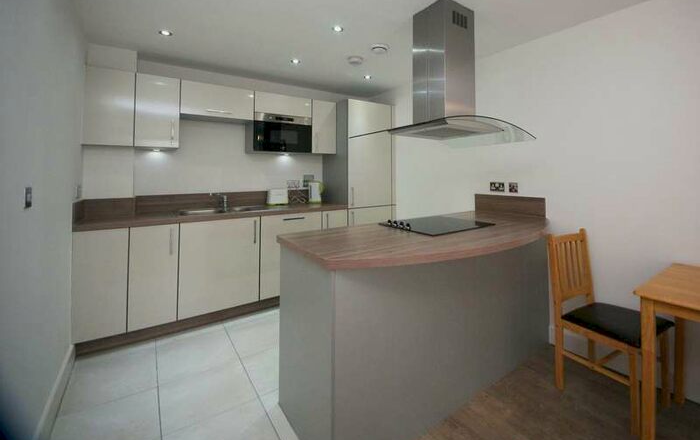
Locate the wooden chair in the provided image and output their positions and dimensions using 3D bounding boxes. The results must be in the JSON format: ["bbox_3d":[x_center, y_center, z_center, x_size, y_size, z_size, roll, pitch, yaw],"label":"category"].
[{"bbox_3d":[1.490,0.559,1.712,0.450,0.926,0.481,-5,7,-34],"label":"wooden chair"}]

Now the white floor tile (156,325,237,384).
[{"bbox_3d":[-1.094,0.930,2.068,0.471,0.012,0.461,-5,7,-34],"label":"white floor tile"}]

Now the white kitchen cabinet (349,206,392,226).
[{"bbox_3d":[0.056,0.254,3.405,0.599,0.839,0.583,-5,7,-34],"label":"white kitchen cabinet"}]

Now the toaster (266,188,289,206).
[{"bbox_3d":[-0.742,-0.234,3.009,0.210,0.176,0.164,-5,7,-34],"label":"toaster"}]

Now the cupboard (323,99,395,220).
[{"bbox_3d":[0.071,-0.323,3.426,0.619,2.006,0.583,-5,7,-34],"label":"cupboard"}]

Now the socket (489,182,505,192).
[{"bbox_3d":[1.295,-0.289,2.555,0.012,0.085,0.143,-5,7,-34],"label":"socket"}]

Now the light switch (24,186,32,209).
[{"bbox_3d":[-1.219,-0.086,1.107,0.010,0.087,0.085,-5,7,-34],"label":"light switch"}]

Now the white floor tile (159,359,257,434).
[{"bbox_3d":[-0.826,1.001,1.687,0.471,0.012,0.430,-5,7,-34],"label":"white floor tile"}]

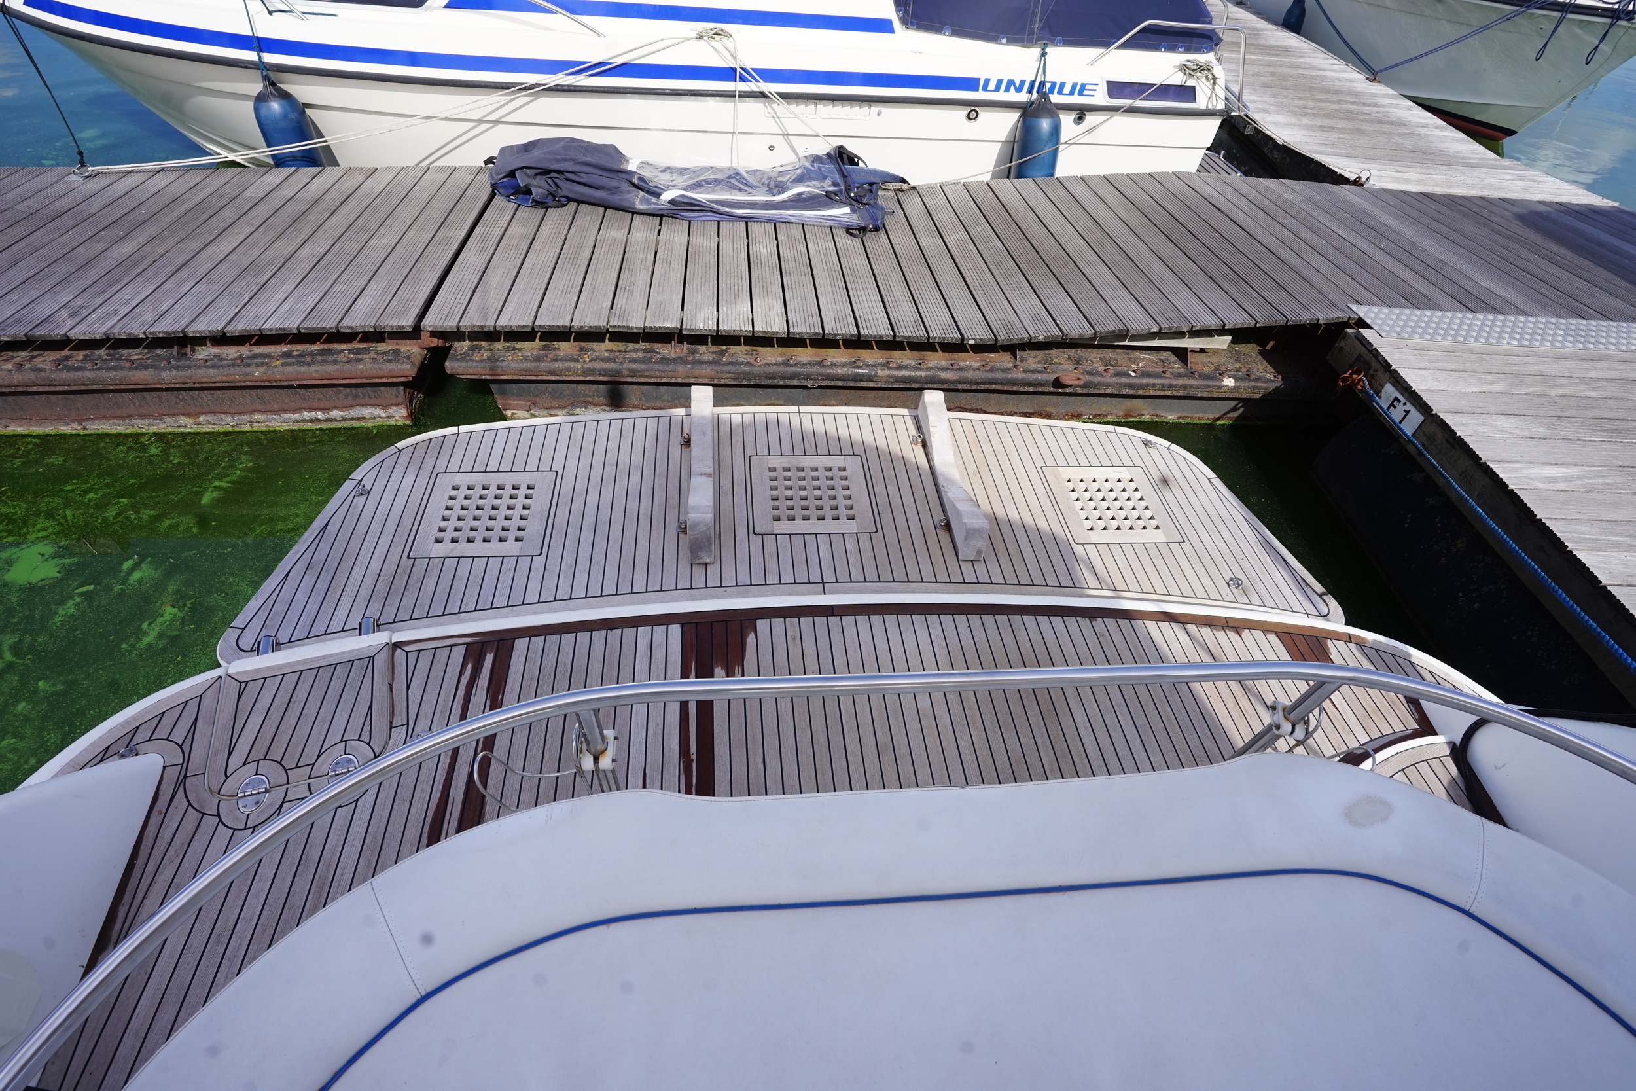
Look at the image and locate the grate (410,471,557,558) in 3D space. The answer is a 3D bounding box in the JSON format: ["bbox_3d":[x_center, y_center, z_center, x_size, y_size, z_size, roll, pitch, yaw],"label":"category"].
[{"bbox_3d":[-1.237,-0.115,2.899,0.455,0.030,0.455,-1,47,-7],"label":"grate"}]

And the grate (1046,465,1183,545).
[{"bbox_3d":[1.202,-0.165,3.191,0.455,0.030,0.455,-1,47,-7],"label":"grate"}]

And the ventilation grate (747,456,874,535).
[{"bbox_3d":[-0.030,-0.202,3.103,0.455,0.030,0.455,-1,47,-7],"label":"ventilation grate"}]

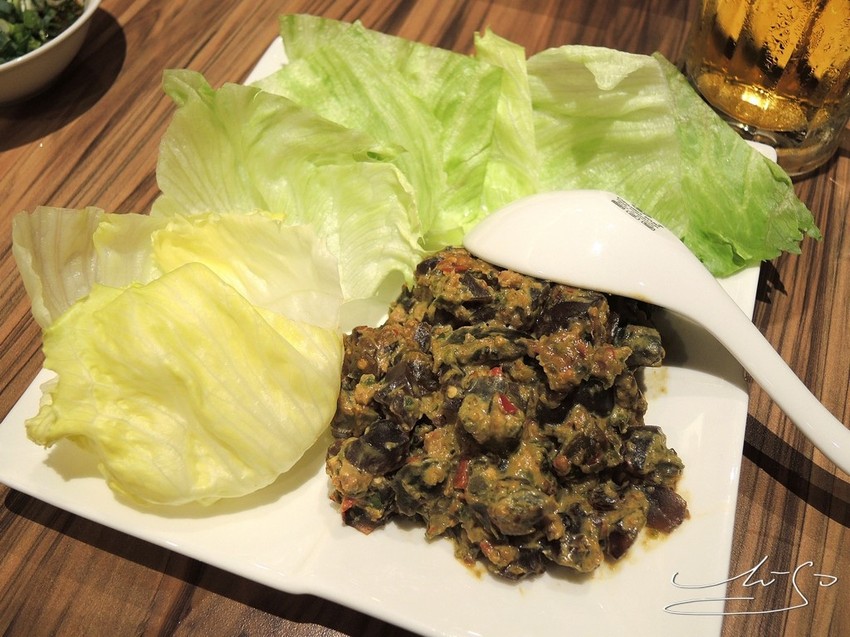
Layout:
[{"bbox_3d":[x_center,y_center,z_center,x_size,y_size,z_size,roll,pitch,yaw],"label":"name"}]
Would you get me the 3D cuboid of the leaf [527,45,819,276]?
[{"bbox_3d":[0.112,-0.077,0.318,0.125,0.040,0.108,1,59,-2],"label":"leaf"}]

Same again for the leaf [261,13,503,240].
[{"bbox_3d":[-0.018,-0.090,0.318,0.116,0.043,0.117,1,59,-2],"label":"leaf"}]

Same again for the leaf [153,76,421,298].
[{"bbox_3d":[-0.062,-0.062,0.299,0.123,0.043,0.110,1,59,-2],"label":"leaf"}]

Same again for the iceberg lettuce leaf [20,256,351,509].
[{"bbox_3d":[-0.087,0.021,0.248,0.113,0.043,0.085,1,59,-2],"label":"iceberg lettuce leaf"}]

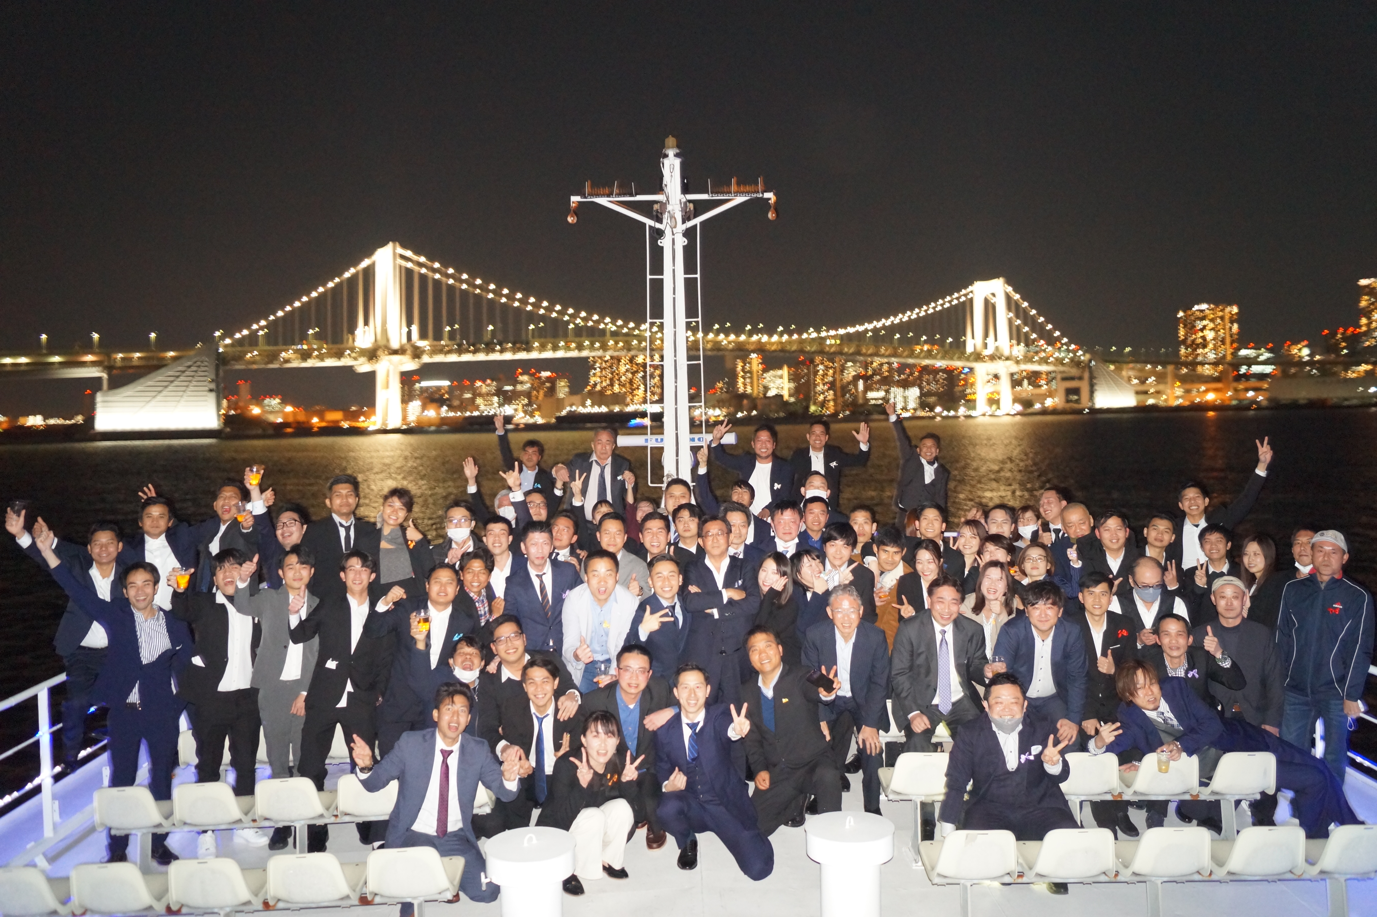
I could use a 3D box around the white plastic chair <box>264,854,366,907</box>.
[{"bbox_3d":[-1.592,1.759,4.458,0.410,0.330,0.480,-1,2,-2],"label":"white plastic chair"}]

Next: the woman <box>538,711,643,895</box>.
[{"bbox_3d":[-0.528,1.795,5.639,0.570,0.880,0.660,-1,2,-7],"label":"woman"}]

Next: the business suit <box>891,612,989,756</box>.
[{"bbox_3d":[1.454,1.504,6.000,0.570,1.180,0.620,-1,3,10],"label":"business suit"}]

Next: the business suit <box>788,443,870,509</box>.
[{"bbox_3d":[1.165,0.199,8.700,0.680,0.660,0.360,-1,2,6],"label":"business suit"}]

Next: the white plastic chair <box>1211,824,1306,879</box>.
[{"bbox_3d":[2.495,1.714,4.590,0.390,0.320,0.460,-1,2,1],"label":"white plastic chair"}]

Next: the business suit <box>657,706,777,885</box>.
[{"bbox_3d":[0.145,1.796,5.680,0.660,0.840,0.620,-1,2,3],"label":"business suit"}]

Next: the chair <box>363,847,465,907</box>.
[{"bbox_3d":[-1.216,1.784,4.530,0.390,0.320,0.460,-1,2,-4],"label":"chair"}]

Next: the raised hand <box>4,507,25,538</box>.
[{"bbox_3d":[-4.281,0.403,6.550,0.110,0.180,0.100,-21,6,-23],"label":"raised hand"}]

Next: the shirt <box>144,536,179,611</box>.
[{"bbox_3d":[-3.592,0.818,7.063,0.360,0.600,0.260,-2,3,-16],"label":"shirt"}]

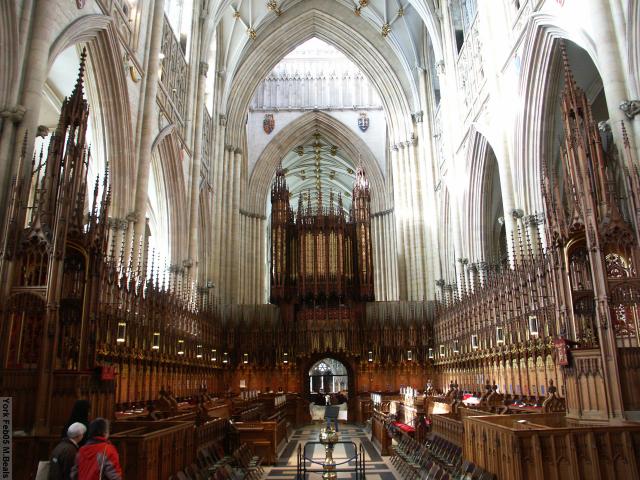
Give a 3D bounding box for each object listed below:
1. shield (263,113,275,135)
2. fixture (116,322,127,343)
[{"bbox_3d":[-5.335,-12.144,54.044,1.236,2.562,0.200,-1,-15,1],"label":"shield"},{"bbox_3d":[-5.242,2.451,13.706,0.190,0.500,0.190,-1,-15,1],"label":"fixture"}]

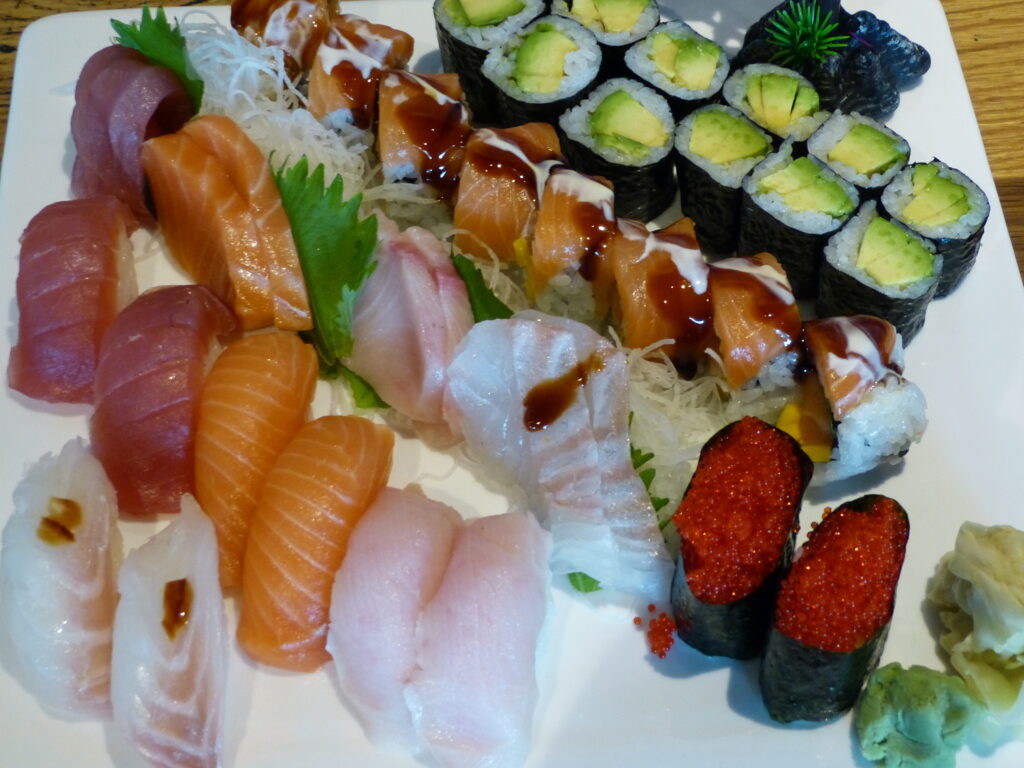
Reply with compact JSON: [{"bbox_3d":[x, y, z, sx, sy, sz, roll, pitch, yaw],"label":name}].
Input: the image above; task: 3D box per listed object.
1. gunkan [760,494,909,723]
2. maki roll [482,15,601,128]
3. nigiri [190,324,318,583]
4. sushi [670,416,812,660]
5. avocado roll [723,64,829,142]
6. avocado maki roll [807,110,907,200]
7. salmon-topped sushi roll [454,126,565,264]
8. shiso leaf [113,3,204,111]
[{"bbox_3d":[0.075,0.051,0.476,0.028,0.030,0.046,19,53,14],"label":"gunkan"},{"bbox_3d":[0.008,-0.084,0.575,0.032,0.025,0.032,0,54,0],"label":"maki roll"},{"bbox_3d":[-0.061,0.018,0.499,0.028,0.029,0.068,6,54,5],"label":"nigiri"},{"bbox_3d":[0.053,0.038,0.487,0.029,0.029,0.050,11,52,8],"label":"sushi"},{"bbox_3d":[0.072,-0.070,0.578,0.029,0.024,0.029,0,51,0],"label":"avocado roll"},{"bbox_3d":[0.093,-0.056,0.567,0.028,0.024,0.029,0,51,0],"label":"avocado maki roll"},{"bbox_3d":[-0.001,-0.049,0.556,0.024,0.030,0.030,16,53,12],"label":"salmon-topped sushi roll"},{"bbox_3d":[-0.097,-0.085,0.565,0.036,0.040,0.010,25,18,17],"label":"shiso leaf"}]

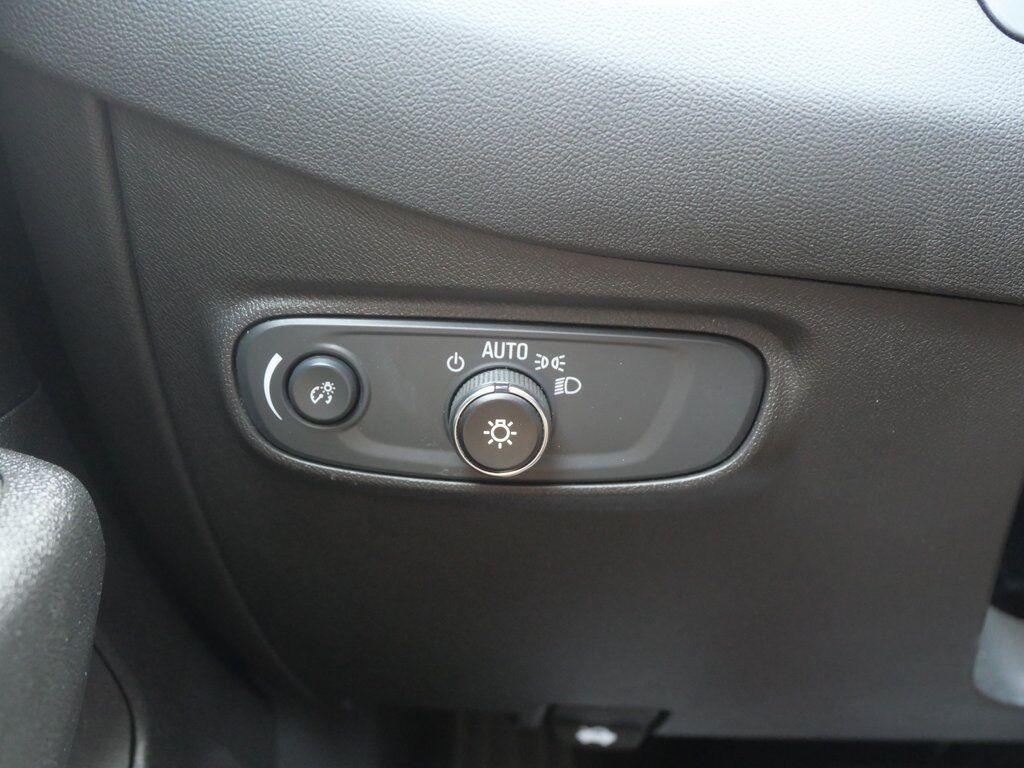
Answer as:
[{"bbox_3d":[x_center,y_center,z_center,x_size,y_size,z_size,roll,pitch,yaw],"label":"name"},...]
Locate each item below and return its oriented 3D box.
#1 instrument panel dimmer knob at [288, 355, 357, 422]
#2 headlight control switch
[{"bbox_3d":[-0.061,0.002,0.323,0.022,0.022,0.006,2,18,-1],"label":"instrument panel dimmer knob"},{"bbox_3d":[-0.004,0.013,0.319,0.033,0.033,0.016,2,18,-1],"label":"headlight control switch"}]

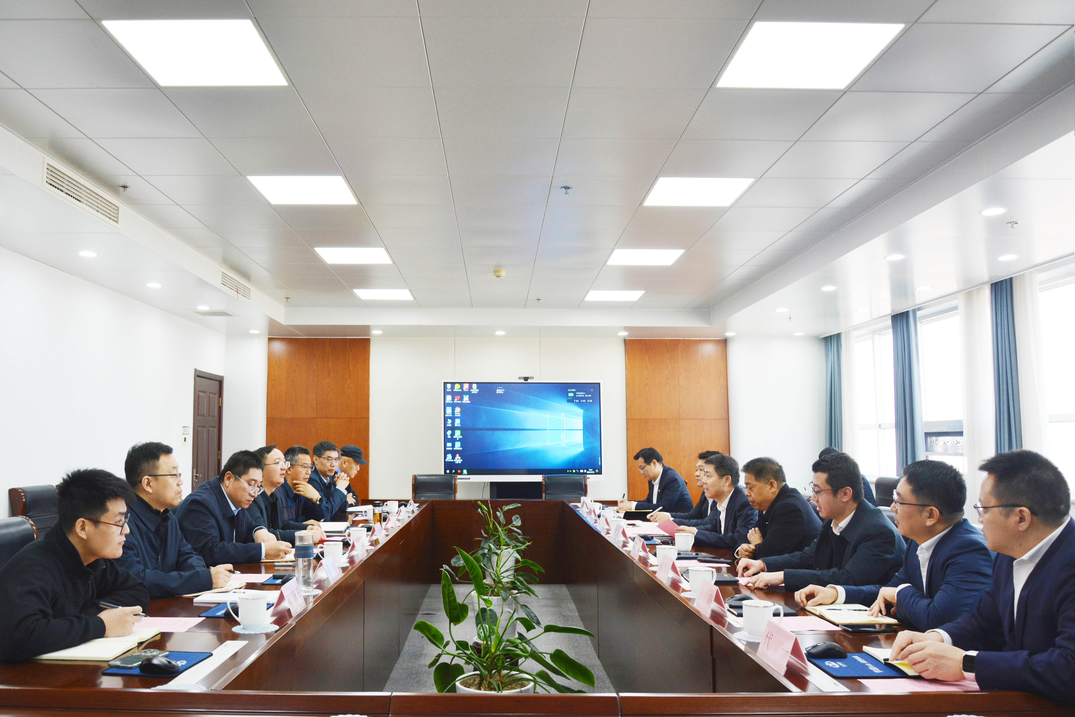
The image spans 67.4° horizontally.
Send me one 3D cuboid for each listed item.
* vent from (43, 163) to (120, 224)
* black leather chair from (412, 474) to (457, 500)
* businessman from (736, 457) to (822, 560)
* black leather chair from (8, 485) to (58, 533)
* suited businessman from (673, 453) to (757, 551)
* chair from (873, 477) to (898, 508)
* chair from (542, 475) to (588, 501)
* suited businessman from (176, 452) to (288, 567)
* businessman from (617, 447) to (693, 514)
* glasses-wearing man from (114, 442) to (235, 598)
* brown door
[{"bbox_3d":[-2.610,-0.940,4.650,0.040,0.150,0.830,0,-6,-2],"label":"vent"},{"bbox_3d":[-1.050,1.646,8.100,0.540,1.000,0.620,0,-6,-2],"label":"black leather chair"},{"bbox_3d":[1.138,1.095,3.920,0.740,1.240,0.560,1,-6,-10],"label":"businessman"},{"bbox_3d":[-3.330,1.388,5.600,0.620,1.000,0.560,0,-6,-2],"label":"black leather chair"},{"bbox_3d":[1.051,1.149,4.500,0.740,1.250,0.560,1,-6,-17],"label":"suited businessman"},{"bbox_3d":[2.948,1.548,7.150,0.620,1.000,0.560,0,-6,-2],"label":"chair"},{"bbox_3d":[0.280,1.646,8.100,0.540,1.000,0.620,0,-6,-2],"label":"chair"},{"bbox_3d":[-1.445,1.065,3.780,0.740,1.270,0.560,-1,-6,10],"label":"suited businessman"},{"bbox_3d":[0.920,1.320,6.250,0.720,1.270,0.560,1,-6,-17],"label":"businessman"},{"bbox_3d":[-1.443,0.973,3.080,0.740,1.300,0.560,-1,-6,6],"label":"glasses-wearing man"},{"bbox_3d":[-4.000,1.250,9.700,0.120,2.130,0.960,0,-6,-2],"label":"brown door"}]

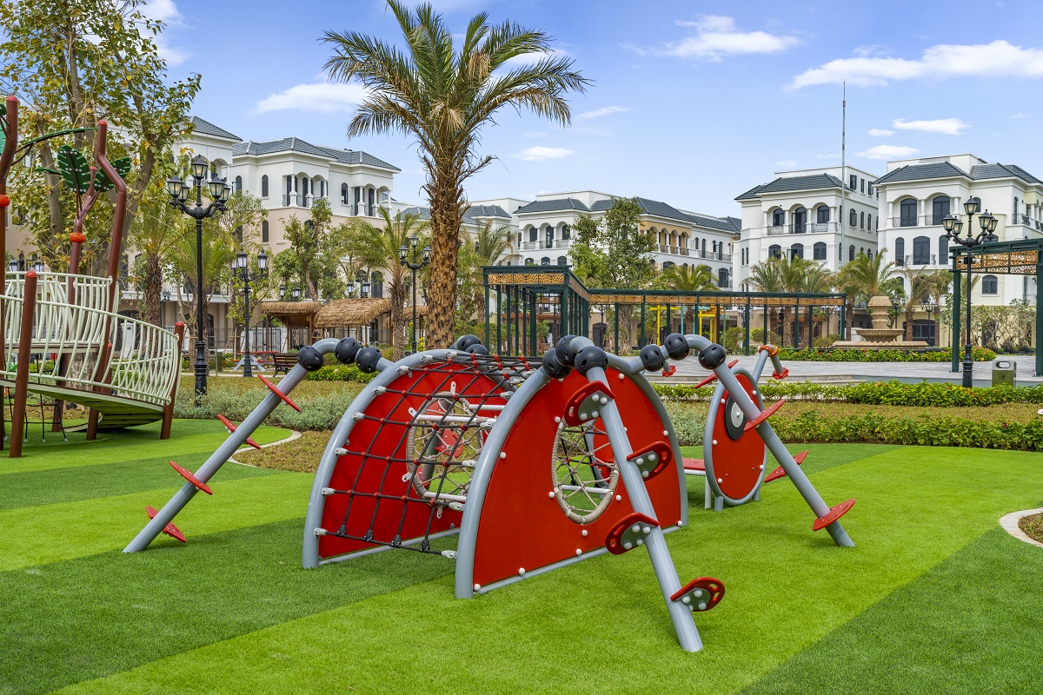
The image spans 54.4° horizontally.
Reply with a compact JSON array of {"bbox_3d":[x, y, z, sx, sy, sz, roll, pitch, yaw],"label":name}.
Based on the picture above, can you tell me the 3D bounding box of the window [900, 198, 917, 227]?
[{"bbox_3d":[34.749,-12.117,91.200,1.500,2.420,0.200,1,1,37],"label":"window"}]

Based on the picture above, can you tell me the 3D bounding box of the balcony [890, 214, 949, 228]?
[{"bbox_3d":[35.451,-11.250,90.200,5.200,1.050,1.200,1,1,37],"label":"balcony"}]

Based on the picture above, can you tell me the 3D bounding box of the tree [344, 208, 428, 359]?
[{"bbox_3d":[-5.921,-2.677,45.059,4.000,7.110,4.000,0,1,0],"label":"tree"}]

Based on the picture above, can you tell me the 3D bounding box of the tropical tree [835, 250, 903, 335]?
[{"bbox_3d":[22.315,-3.148,65.000,4.200,6.300,4.200,0,1,0],"label":"tropical tree"}]

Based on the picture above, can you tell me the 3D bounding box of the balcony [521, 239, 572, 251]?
[{"bbox_3d":[2.748,-11.427,112.500,5.900,1.050,1.200,1,1,37],"label":"balcony"}]

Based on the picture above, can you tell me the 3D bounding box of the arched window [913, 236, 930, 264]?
[{"bbox_3d":[36.332,-8.793,92.000,1.450,2.550,0.150,1,1,37],"label":"arched window"}]

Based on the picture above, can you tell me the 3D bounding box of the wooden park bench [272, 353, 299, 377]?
[{"bbox_3d":[-7.880,0.620,35.915,1.500,0.820,0.650,0,1,25],"label":"wooden park bench"}]

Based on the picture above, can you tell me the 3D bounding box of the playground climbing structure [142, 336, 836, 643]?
[{"bbox_3d":[0.302,0.693,8.182,4.450,1.600,4.700,1,1,37],"label":"playground climbing structure"}]

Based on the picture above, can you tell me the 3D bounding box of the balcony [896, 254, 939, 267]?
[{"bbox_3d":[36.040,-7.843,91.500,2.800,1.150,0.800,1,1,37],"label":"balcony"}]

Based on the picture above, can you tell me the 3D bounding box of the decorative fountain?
[{"bbox_3d":[15.152,-0.856,42.822,4.100,2.580,4.100,1,1,37],"label":"decorative fountain"}]

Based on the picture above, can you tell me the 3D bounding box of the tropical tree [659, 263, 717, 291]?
[{"bbox_3d":[9.003,-2.014,54.000,3.700,4.900,3.700,0,1,0],"label":"tropical tree"}]

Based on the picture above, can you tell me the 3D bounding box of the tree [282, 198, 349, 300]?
[{"bbox_3d":[-11.353,-3.770,56.075,3.800,8.930,3.800,0,1,0],"label":"tree"}]

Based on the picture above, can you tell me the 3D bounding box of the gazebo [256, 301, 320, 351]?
[{"bbox_3d":[-10.128,-0.572,44.500,2.600,2.800,2.400,0,1,12],"label":"gazebo"}]

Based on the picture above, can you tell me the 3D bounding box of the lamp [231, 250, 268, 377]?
[{"bbox_3d":[-9.083,-1.144,33.800,1.200,4.250,1.200,0,1,0],"label":"lamp"}]

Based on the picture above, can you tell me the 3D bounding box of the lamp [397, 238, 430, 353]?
[{"bbox_3d":[-3.585,-1.370,34.000,1.200,4.850,1.200,0,1,0],"label":"lamp"}]

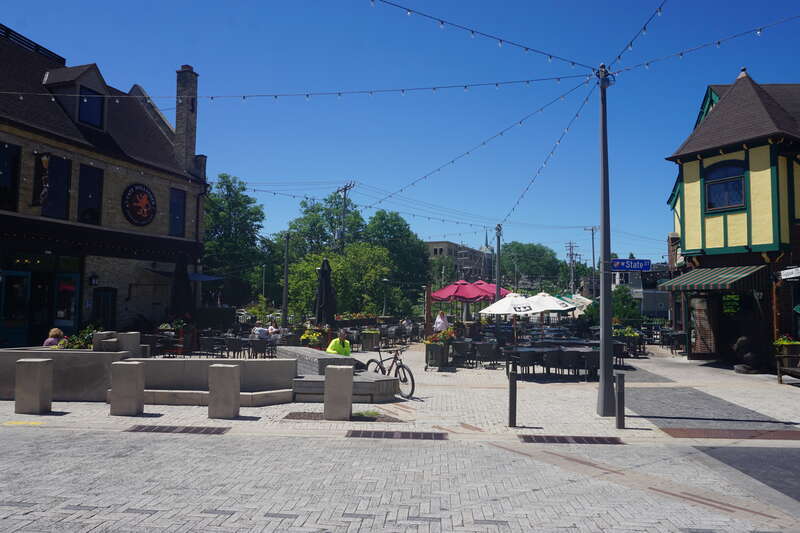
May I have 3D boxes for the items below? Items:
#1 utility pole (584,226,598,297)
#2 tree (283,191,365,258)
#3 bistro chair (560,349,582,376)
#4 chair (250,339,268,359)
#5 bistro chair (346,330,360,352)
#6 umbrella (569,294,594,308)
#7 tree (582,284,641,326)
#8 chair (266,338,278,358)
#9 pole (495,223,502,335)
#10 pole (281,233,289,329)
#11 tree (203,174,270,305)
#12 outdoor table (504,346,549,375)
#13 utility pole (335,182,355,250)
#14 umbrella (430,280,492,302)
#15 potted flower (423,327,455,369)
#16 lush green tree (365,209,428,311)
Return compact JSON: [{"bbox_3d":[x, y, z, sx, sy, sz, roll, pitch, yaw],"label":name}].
[{"bbox_3d":[25.403,0.790,70.000,2.400,12.000,0.400,1,-4,0],"label":"utility pole"},{"bbox_3d":[-6.814,-0.757,48.119,7.200,11.100,6.800,1,-3,0],"label":"tree"},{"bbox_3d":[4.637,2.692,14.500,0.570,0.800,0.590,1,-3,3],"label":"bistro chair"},{"bbox_3d":[-4.822,2.854,18.300,0.550,0.810,0.570,1,-4,0],"label":"chair"},{"bbox_3d":[-1.901,3.066,21.800,0.540,0.840,0.570,2,-3,-17],"label":"bistro chair"},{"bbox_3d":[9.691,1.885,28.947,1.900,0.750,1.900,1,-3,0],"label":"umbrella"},{"bbox_3d":[16.263,3.383,41.000,4.300,4.000,4.000,1,-3,0],"label":"tree"},{"bbox_3d":[-4.692,2.993,19.700,0.570,0.830,0.540,-2,-4,37],"label":"chair"},{"bbox_3d":[5.210,0.805,28.205,0.300,6.000,0.300,1,-3,0],"label":"pole"},{"bbox_3d":[-7.224,0.959,33.495,0.330,5.970,0.330,1,-3,0],"label":"pole"},{"bbox_3d":[-14.759,-1.529,46.154,7.000,12.200,6.800,1,-3,0],"label":"tree"},{"bbox_3d":[3.482,2.626,14.675,1.150,0.750,0.850,1,-3,0],"label":"outdoor table"},{"bbox_3d":[-4.089,-0.879,40.000,0.450,11.000,2.400,2,-4,-26],"label":"utility pole"},{"bbox_3d":[2.558,1.919,22.000,2.650,2.700,2.650,1,-3,0],"label":"umbrella"},{"bbox_3d":[1.177,2.507,16.300,0.920,1.300,0.850,1,-3,-3],"label":"potted flower"},{"bbox_3d":[-0.316,-0.120,48.087,6.200,10.000,6.000,1,-3,0],"label":"lush green tree"}]

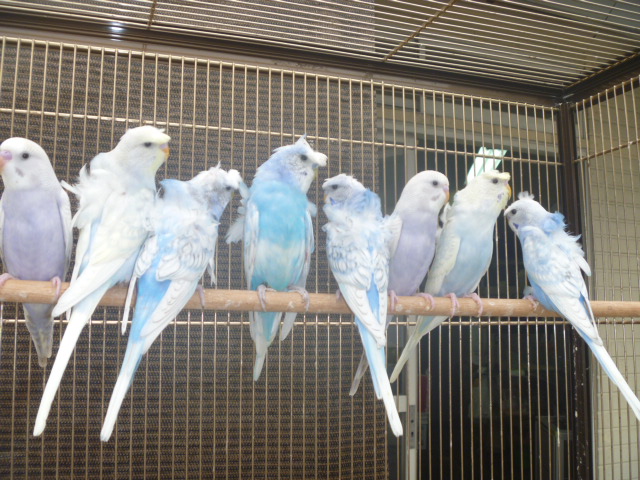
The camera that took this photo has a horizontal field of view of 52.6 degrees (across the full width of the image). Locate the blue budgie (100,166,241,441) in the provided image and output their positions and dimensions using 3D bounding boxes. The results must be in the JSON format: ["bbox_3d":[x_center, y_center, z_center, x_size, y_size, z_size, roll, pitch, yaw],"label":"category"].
[{"bbox_3d":[-0.089,0.033,0.399,0.056,0.167,0.112,-4,-8,29],"label":"blue budgie"}]

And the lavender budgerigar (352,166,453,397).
[{"bbox_3d":[0.056,0.036,0.467,0.049,0.163,0.112,5,-9,-36],"label":"lavender budgerigar"}]

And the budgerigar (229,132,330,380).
[{"bbox_3d":[-0.028,0.021,0.432,0.060,0.160,0.117,3,-7,-21],"label":"budgerigar"}]

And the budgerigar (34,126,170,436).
[{"bbox_3d":[-0.124,0.019,0.380,0.055,0.181,0.088,-5,-9,35],"label":"budgerigar"}]

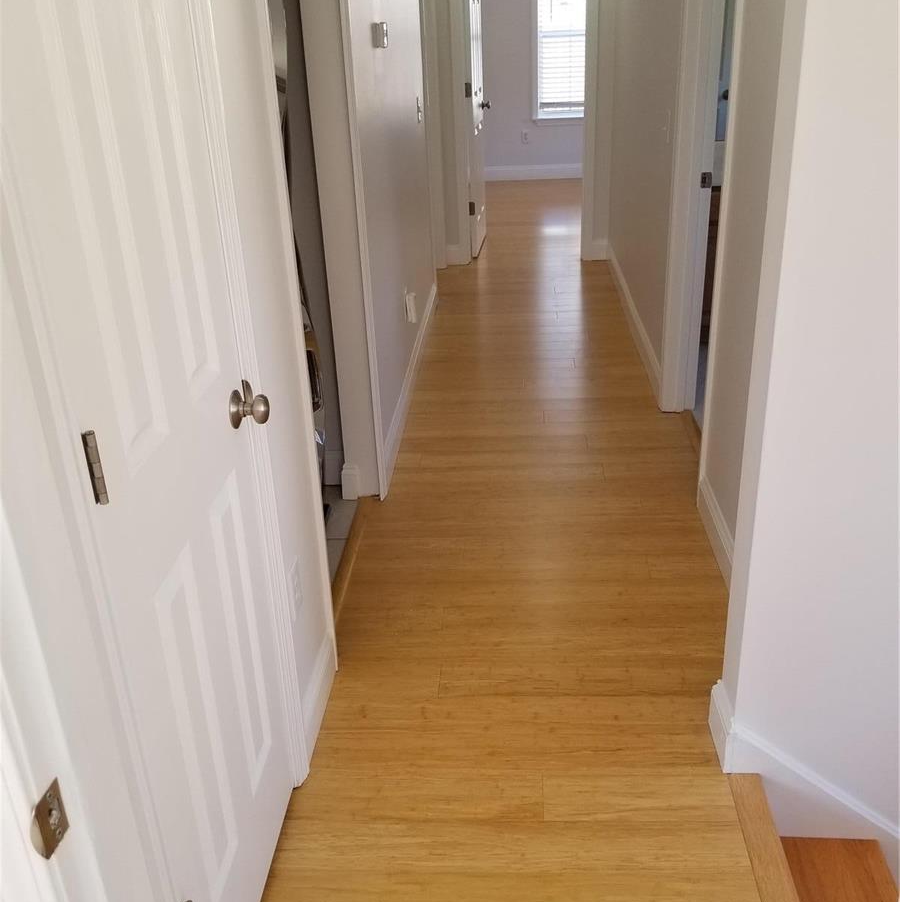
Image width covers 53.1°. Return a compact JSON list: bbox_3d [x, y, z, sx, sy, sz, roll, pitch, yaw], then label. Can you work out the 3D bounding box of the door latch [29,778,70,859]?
[{"bbox_3d":[-0.345,0.326,0.790,0.010,0.058,0.042,0,26,4],"label":"door latch"}]

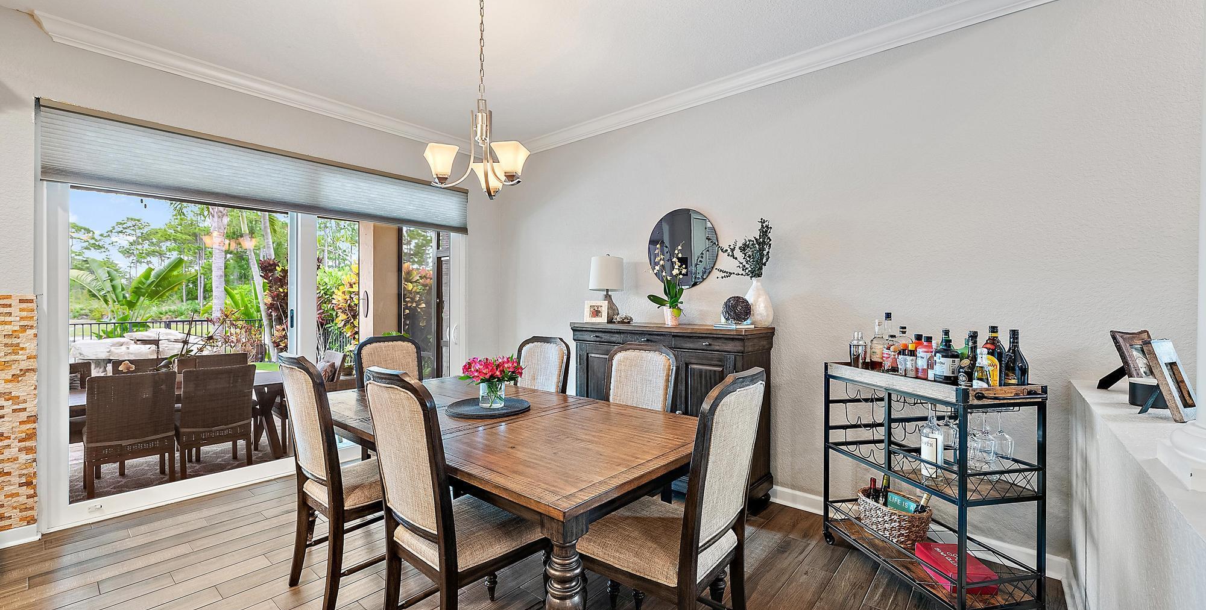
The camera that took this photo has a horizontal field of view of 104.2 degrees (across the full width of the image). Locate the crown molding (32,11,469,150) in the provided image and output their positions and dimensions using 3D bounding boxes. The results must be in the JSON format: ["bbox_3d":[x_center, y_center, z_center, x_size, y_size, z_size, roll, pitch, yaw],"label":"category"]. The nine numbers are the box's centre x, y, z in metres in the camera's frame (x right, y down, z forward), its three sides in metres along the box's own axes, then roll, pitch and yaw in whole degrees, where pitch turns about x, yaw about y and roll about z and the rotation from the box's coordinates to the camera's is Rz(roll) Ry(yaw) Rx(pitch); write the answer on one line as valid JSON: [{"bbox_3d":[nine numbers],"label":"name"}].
[{"bbox_3d":[-2.103,-1.550,3.762,0.072,0.106,3.119,1,1,41],"label":"crown molding"}]

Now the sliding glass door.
[{"bbox_3d":[-2.293,0.081,3.694,0.130,2.420,2.750,0,0,40],"label":"sliding glass door"}]

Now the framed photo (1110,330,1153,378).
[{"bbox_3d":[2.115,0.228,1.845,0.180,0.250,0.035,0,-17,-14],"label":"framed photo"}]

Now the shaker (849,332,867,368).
[{"bbox_3d":[1.314,0.245,2.419,0.084,0.213,0.084,0,0,-37],"label":"shaker"}]

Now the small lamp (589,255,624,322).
[{"bbox_3d":[0.029,-0.126,3.749,0.280,0.545,0.280,0,0,0],"label":"small lamp"}]

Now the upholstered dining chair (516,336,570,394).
[{"bbox_3d":[-0.605,0.753,2.982,0.500,1.070,0.600,0,0,40],"label":"upholstered dining chair"}]

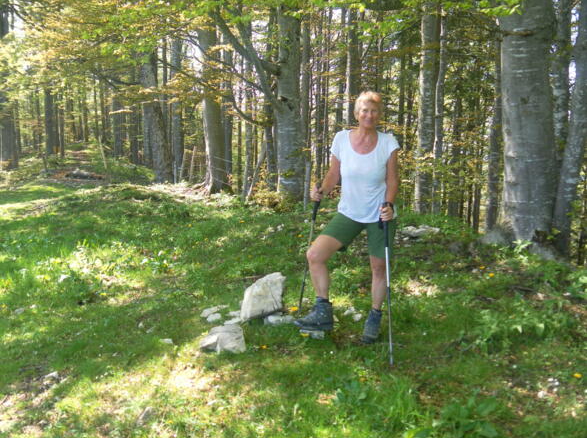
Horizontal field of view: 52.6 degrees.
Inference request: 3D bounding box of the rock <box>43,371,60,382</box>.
[{"bbox_3d":[-1.395,0.908,3.420,0.100,0.050,0.080,0,9,0],"label":"rock"}]

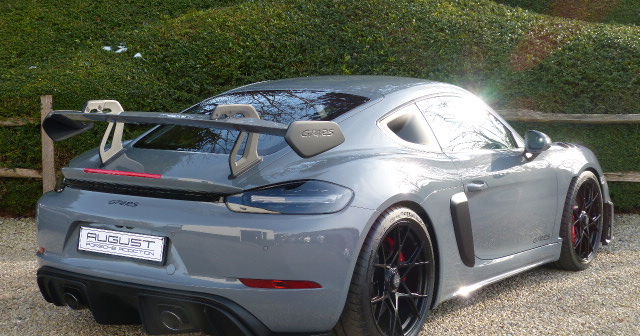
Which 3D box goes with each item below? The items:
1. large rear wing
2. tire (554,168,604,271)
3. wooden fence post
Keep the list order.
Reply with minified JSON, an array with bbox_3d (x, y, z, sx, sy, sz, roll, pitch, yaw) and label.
[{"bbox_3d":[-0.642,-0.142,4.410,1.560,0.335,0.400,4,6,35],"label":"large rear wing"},{"bbox_3d":[1.692,0.342,6.453,0.250,0.680,0.680,4,6,35],"label":"tire"},{"bbox_3d":[-2.495,-0.118,8.848,0.110,1.108,0.090,0,5,-6],"label":"wooden fence post"}]

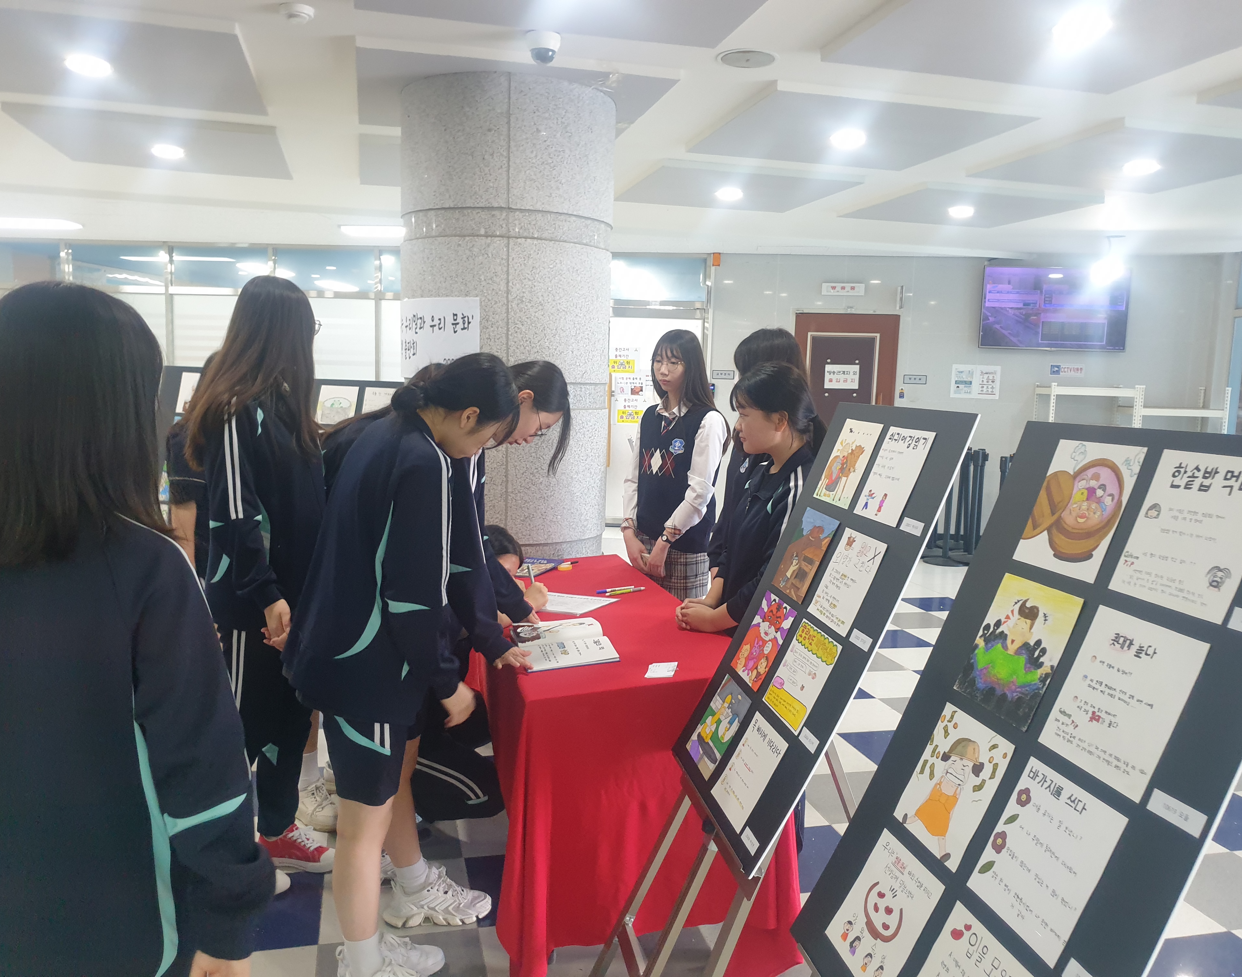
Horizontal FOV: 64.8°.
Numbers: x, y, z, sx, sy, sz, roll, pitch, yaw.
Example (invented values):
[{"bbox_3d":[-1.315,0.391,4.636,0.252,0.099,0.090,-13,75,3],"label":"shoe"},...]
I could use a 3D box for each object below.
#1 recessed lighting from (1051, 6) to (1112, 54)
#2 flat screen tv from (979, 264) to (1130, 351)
[{"bbox_3d":[1.546,-1.549,3.283,0.180,0.040,0.180,0,6,-13],"label":"recessed lighting"},{"bbox_3d":[3.947,-1.633,8.907,1.296,0.750,0.060,2,6,4],"label":"flat screen tv"}]

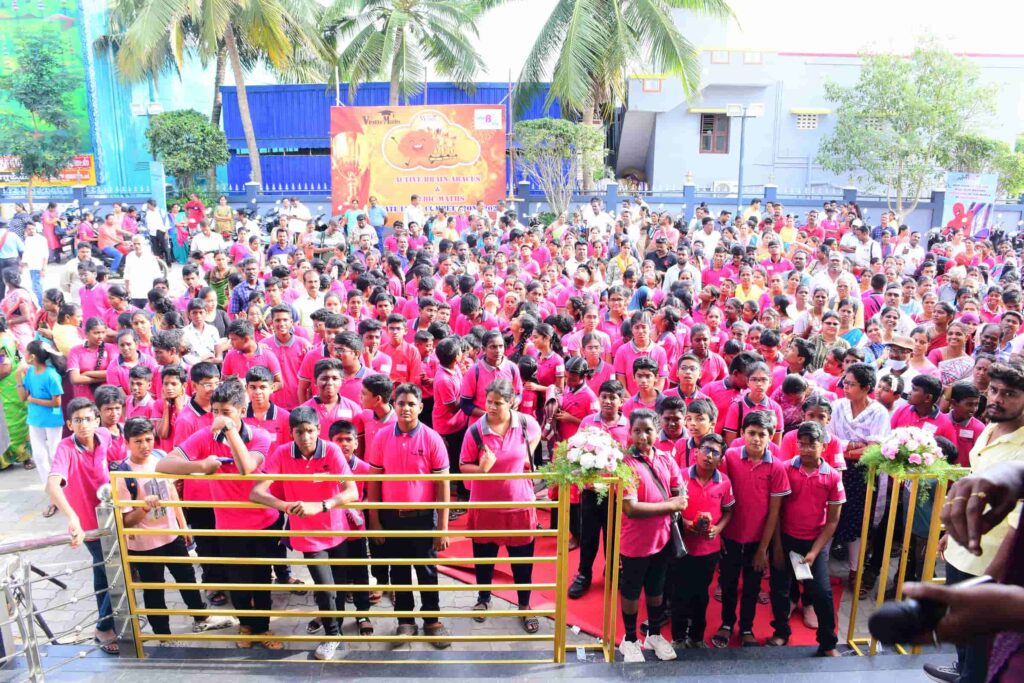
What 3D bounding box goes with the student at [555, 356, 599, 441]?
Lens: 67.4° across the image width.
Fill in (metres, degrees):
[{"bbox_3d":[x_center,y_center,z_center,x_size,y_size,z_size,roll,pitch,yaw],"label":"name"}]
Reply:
[{"bbox_3d":[0.470,0.808,5.620,0.420,1.444,0.360,8,16,31],"label":"student"}]

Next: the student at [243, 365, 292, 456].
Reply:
[{"bbox_3d":[-1.427,0.878,4.523,0.440,1.510,0.280,-3,14,-14],"label":"student"}]

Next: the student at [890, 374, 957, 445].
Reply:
[{"bbox_3d":[2.735,0.917,5.093,0.440,1.455,0.280,6,15,23],"label":"student"}]

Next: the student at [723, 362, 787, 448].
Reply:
[{"bbox_3d":[1.620,0.857,5.363,0.430,1.470,0.300,0,13,0],"label":"student"}]

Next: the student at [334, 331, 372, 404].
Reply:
[{"bbox_3d":[-1.180,0.671,5.966,0.460,1.550,0.340,10,17,37],"label":"student"}]

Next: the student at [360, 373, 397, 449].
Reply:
[{"bbox_3d":[-0.768,0.891,4.619,0.420,1.440,0.280,7,15,27],"label":"student"}]

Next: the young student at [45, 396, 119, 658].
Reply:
[{"bbox_3d":[-2.450,1.041,4.443,0.420,1.541,0.460,-4,14,-17],"label":"young student"}]

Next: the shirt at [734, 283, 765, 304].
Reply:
[{"bbox_3d":[2.699,-0.390,8.766,0.380,0.550,0.240,2,14,8],"label":"shirt"}]

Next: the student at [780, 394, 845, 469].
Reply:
[{"bbox_3d":[1.790,1.024,4.672,0.420,1.468,0.320,2,14,8],"label":"student"}]

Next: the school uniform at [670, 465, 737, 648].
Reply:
[{"bbox_3d":[1.032,1.160,4.189,0.380,1.055,0.260,5,14,21],"label":"school uniform"}]

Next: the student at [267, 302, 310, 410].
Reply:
[{"bbox_3d":[-1.593,0.559,5.527,0.470,1.670,0.300,-3,14,-12],"label":"student"}]

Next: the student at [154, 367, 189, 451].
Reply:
[{"bbox_3d":[-2.290,0.865,5.350,0.420,1.460,0.340,-1,14,-5],"label":"student"}]

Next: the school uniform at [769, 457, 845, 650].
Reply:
[{"bbox_3d":[1.686,1.189,4.367,0.420,1.170,0.340,5,15,19],"label":"school uniform"}]

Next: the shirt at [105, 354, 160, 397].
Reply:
[{"bbox_3d":[-2.914,0.398,5.929,0.400,0.600,0.260,-1,14,-6],"label":"shirt"}]

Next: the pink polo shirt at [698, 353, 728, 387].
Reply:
[{"bbox_3d":[1.392,0.335,5.700,0.450,0.600,0.260,0,14,0],"label":"pink polo shirt"}]

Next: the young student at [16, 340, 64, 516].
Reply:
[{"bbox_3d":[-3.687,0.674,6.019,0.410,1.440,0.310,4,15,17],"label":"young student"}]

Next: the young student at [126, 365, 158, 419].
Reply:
[{"bbox_3d":[-2.322,0.835,4.924,0.400,1.410,0.260,2,13,9],"label":"young student"}]

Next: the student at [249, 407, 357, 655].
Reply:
[{"bbox_3d":[-1.102,1.014,4.124,0.560,1.430,0.480,-2,13,-8],"label":"student"}]

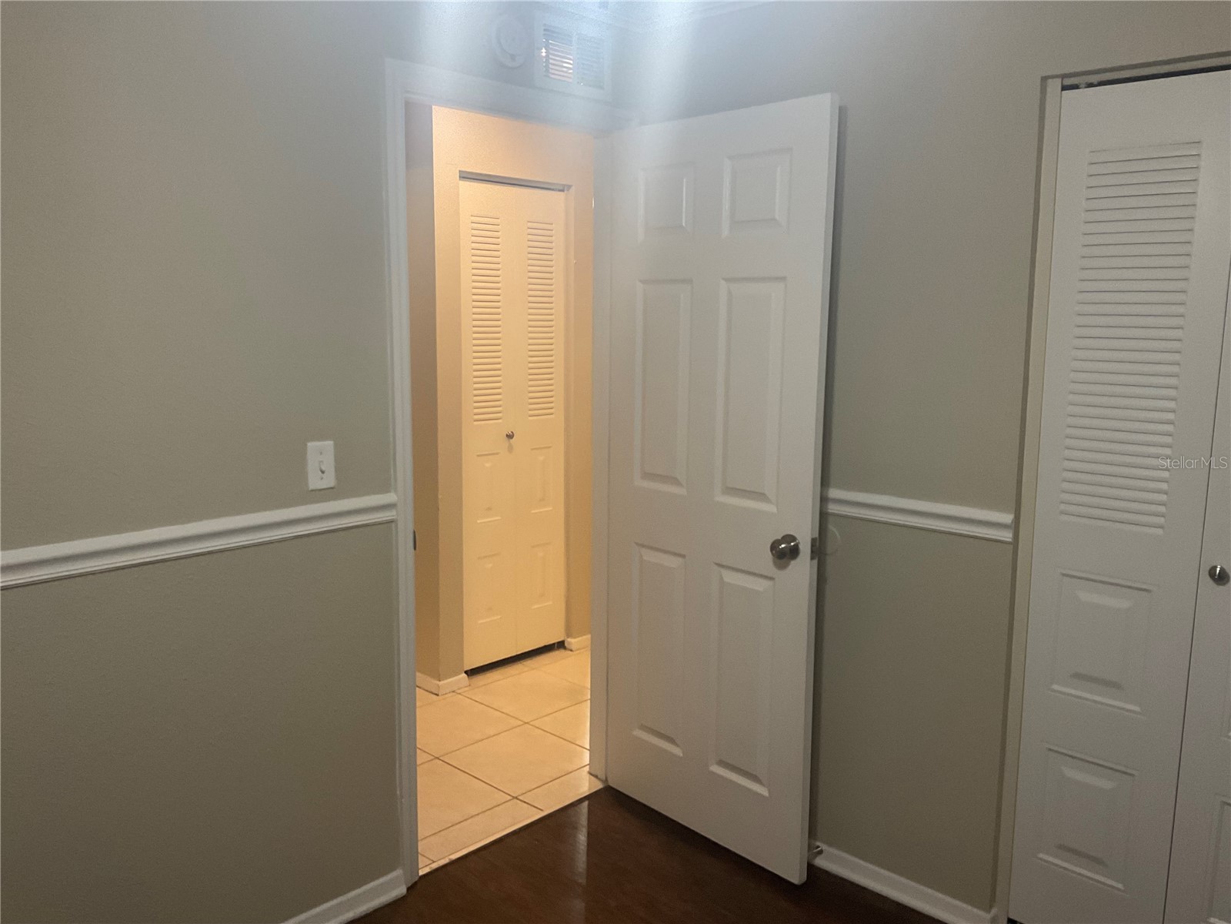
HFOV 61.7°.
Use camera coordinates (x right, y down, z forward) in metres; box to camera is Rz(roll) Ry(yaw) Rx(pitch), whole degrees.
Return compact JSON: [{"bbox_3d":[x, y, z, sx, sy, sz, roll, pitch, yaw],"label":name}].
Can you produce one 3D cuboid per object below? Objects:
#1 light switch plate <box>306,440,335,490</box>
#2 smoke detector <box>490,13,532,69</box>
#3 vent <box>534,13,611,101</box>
[{"bbox_3d":[-0.698,0.010,2.453,0.015,0.114,0.070,9,12,43],"label":"light switch plate"},{"bbox_3d":[-0.270,-1.108,2.712,0.042,0.136,0.136,9,12,43],"label":"smoke detector"},{"bbox_3d":[-0.117,-1.131,2.891,0.020,0.200,0.297,9,12,43],"label":"vent"}]

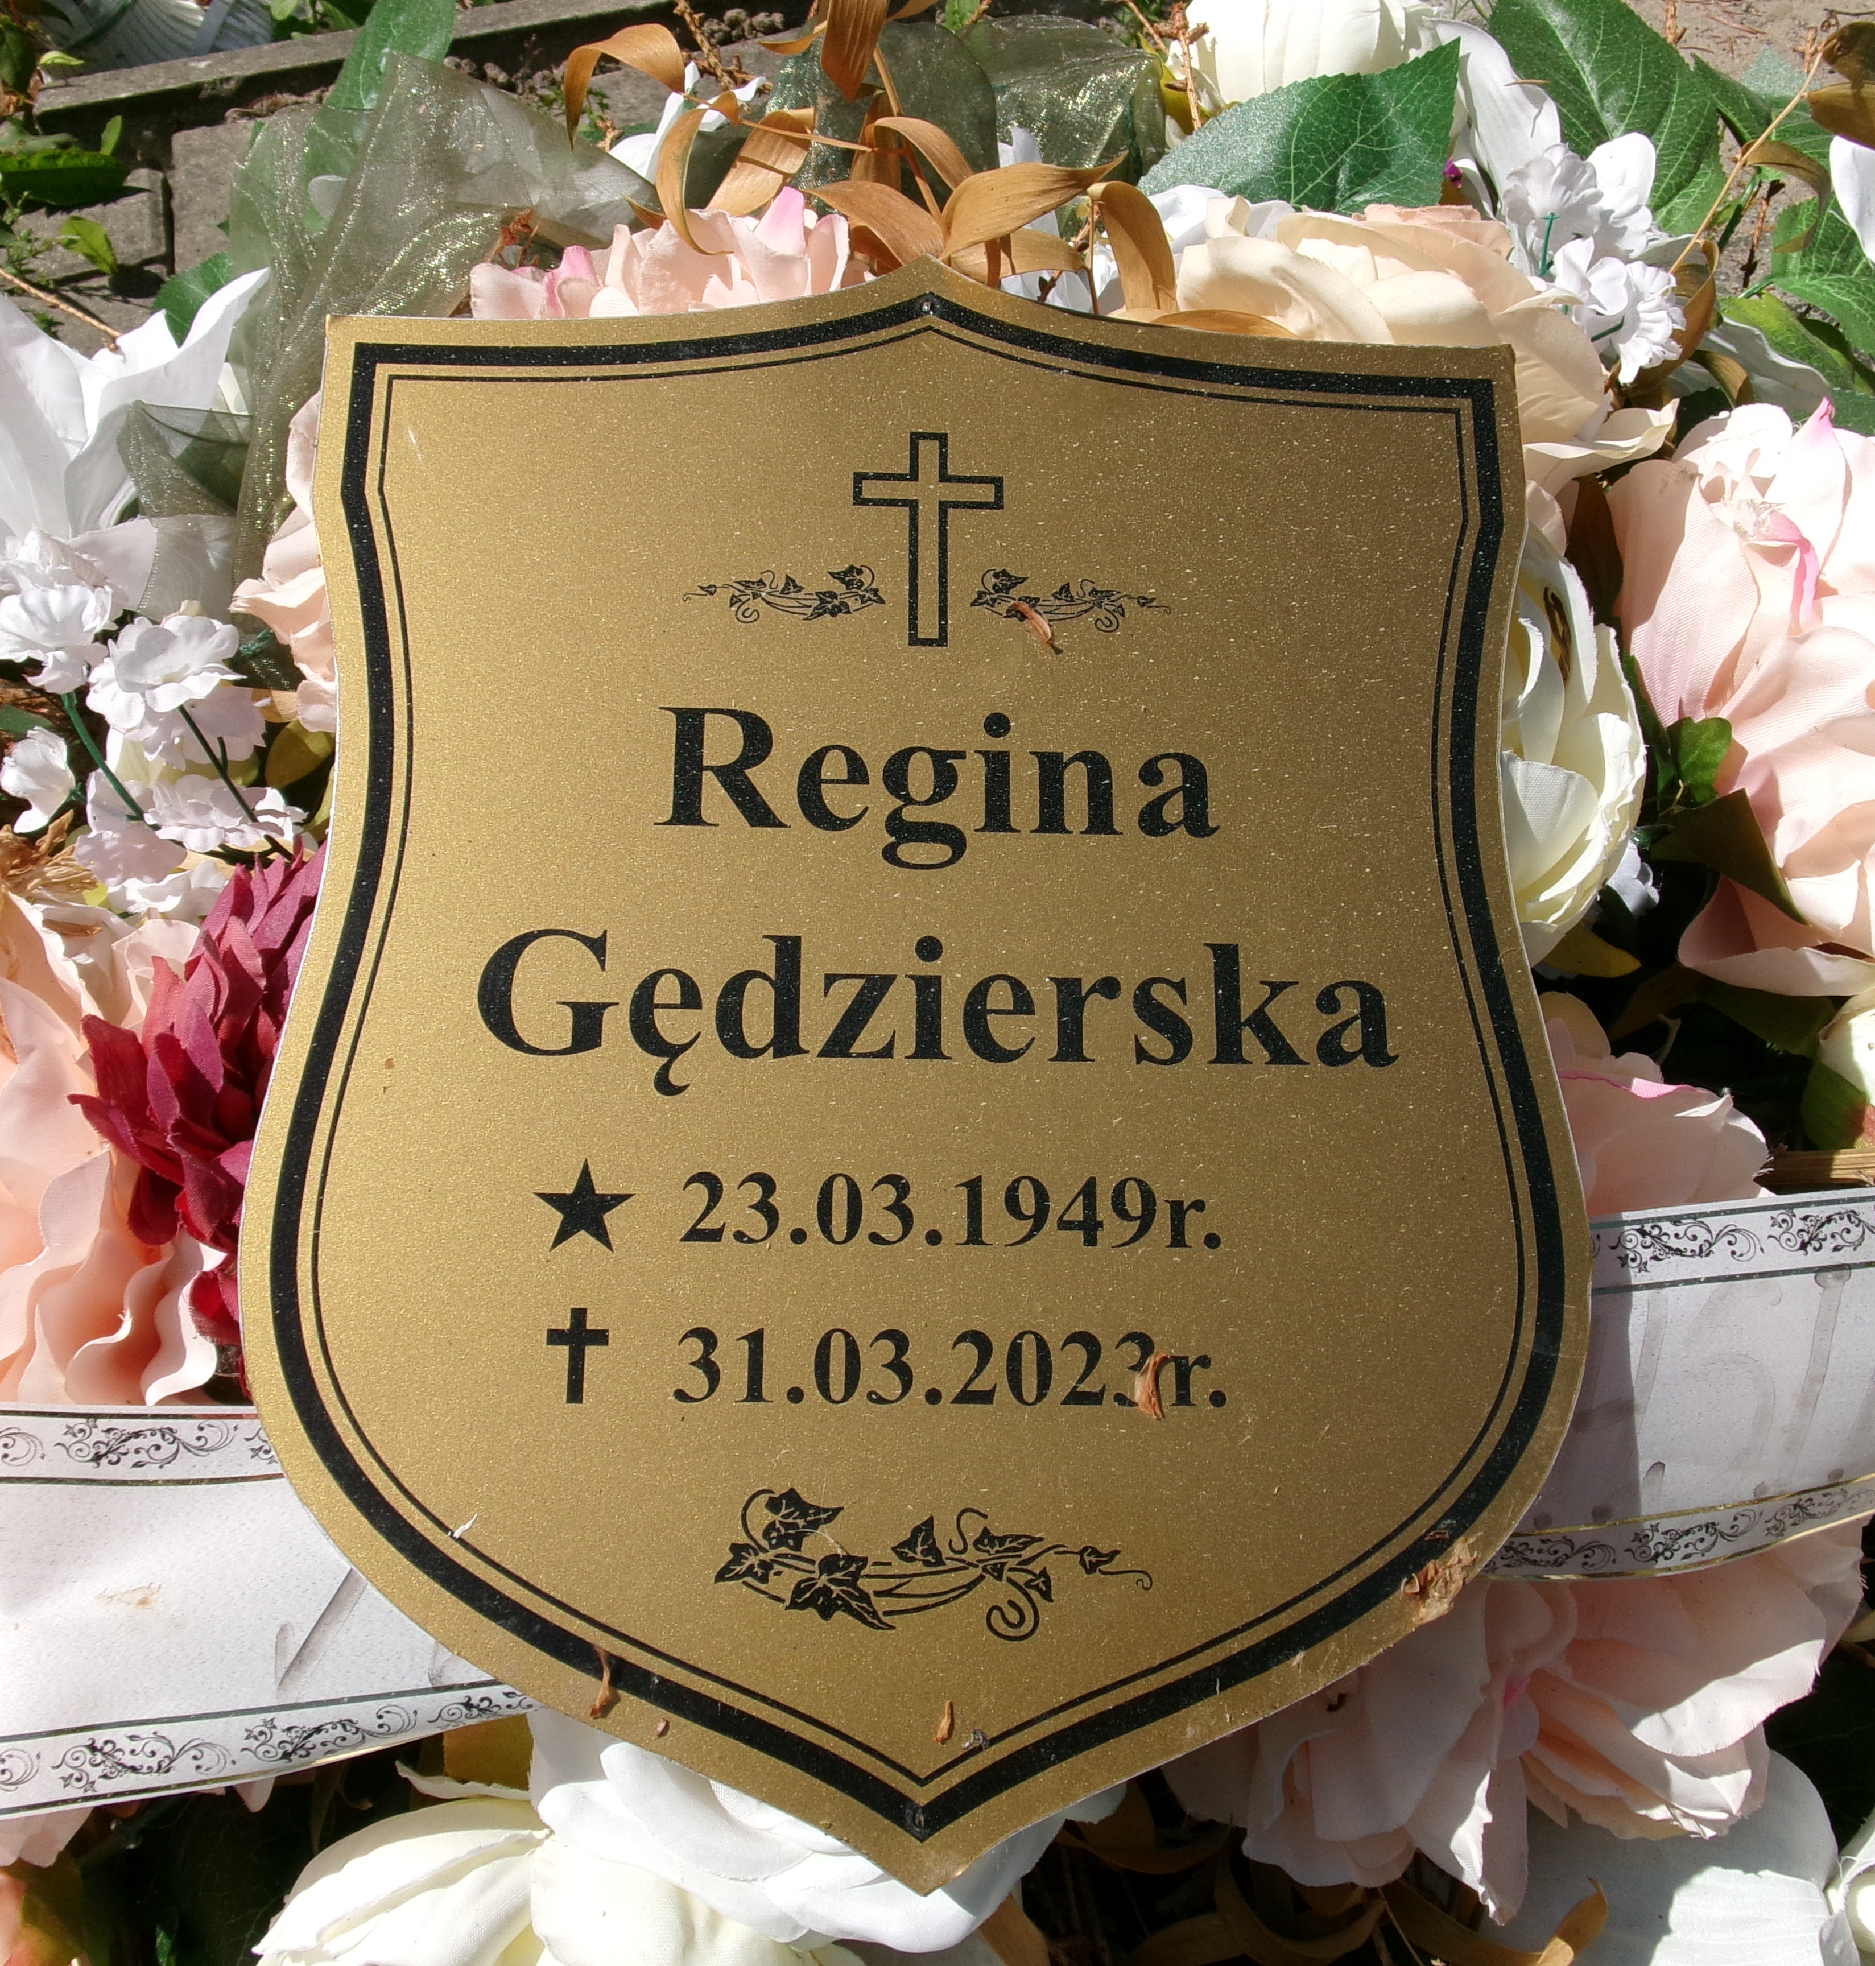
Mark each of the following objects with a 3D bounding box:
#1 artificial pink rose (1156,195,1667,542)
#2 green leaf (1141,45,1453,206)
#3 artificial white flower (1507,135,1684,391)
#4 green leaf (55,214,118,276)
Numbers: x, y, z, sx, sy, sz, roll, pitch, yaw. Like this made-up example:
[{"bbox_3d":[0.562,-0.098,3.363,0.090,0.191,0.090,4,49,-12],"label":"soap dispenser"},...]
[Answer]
[{"bbox_3d":[0.105,-0.134,0.468,0.104,0.075,0.095,7,41,-6],"label":"artificial pink rose"},{"bbox_3d":[0.087,-0.196,0.495,0.060,0.018,0.066,40,65,18],"label":"green leaf"},{"bbox_3d":[0.147,-0.162,0.475,0.037,0.044,0.035,15,31,-9],"label":"artificial white flower"},{"bbox_3d":[-0.433,-0.376,1.080,0.017,0.008,0.040,-40,74,-23],"label":"green leaf"}]

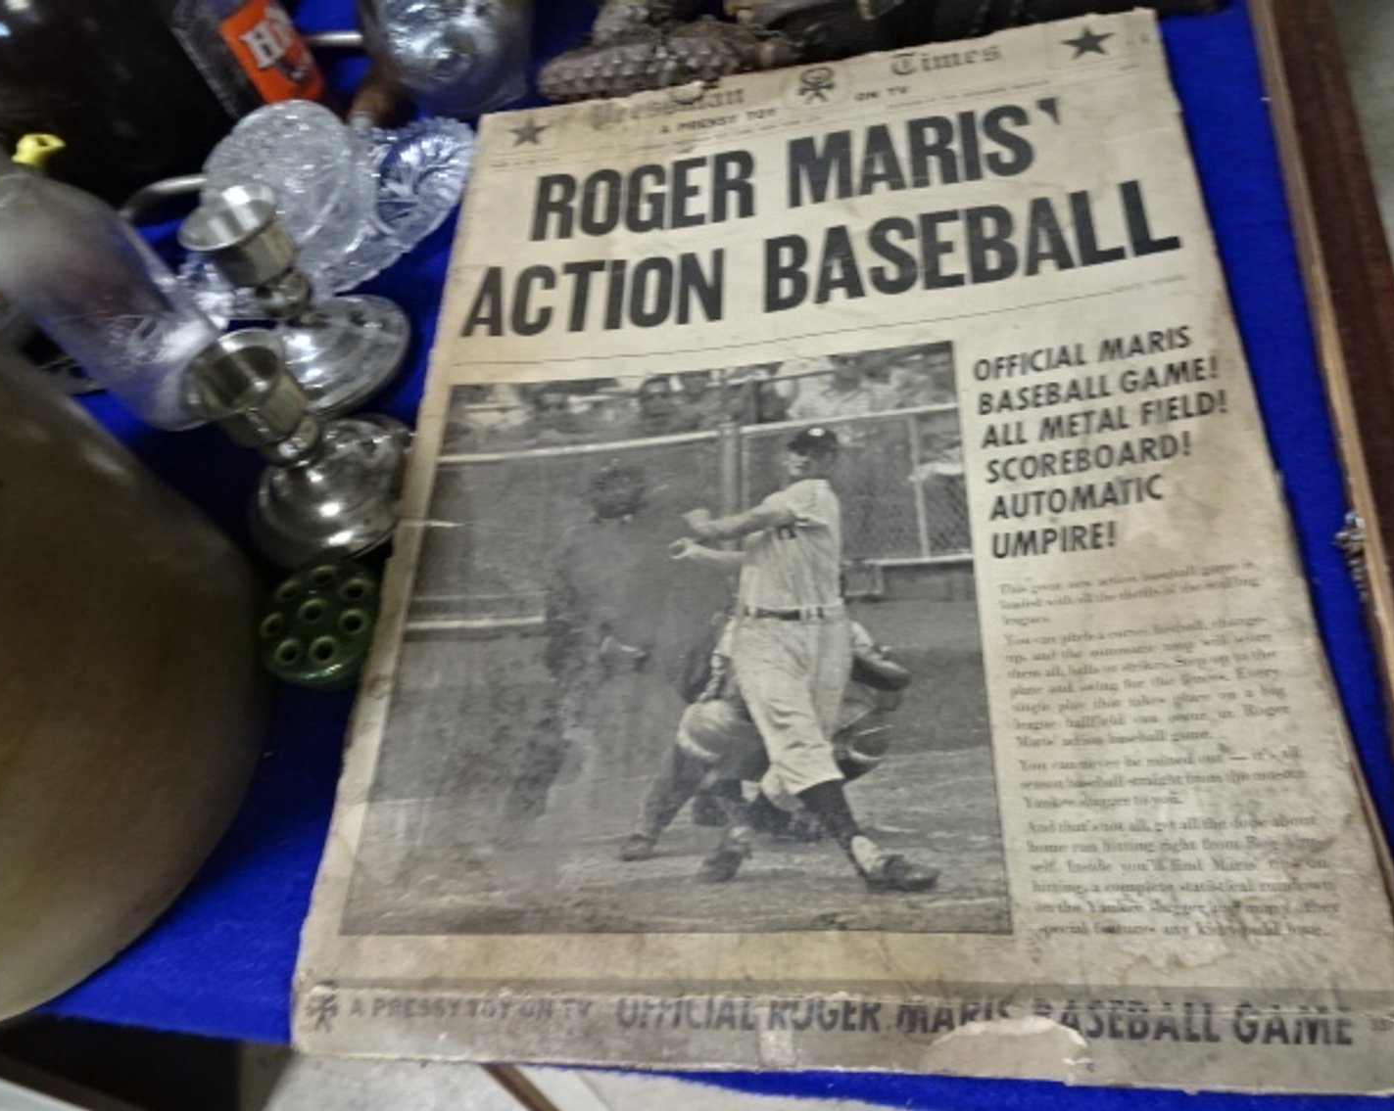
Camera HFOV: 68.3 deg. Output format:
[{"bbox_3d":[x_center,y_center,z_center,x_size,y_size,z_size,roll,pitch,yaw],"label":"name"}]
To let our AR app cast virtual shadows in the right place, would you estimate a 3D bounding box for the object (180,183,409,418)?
[{"bbox_3d":[-0.212,-0.135,0.529,0.094,0.097,0.094,-3,60,12],"label":"object"}]

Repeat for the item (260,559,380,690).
[{"bbox_3d":[-0.174,0.030,0.479,0.064,0.027,0.064,-3,60,12],"label":"item"}]

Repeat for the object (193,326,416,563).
[{"bbox_3d":[-0.194,-0.057,0.491,0.094,0.097,0.094,-3,60,12],"label":"object"}]

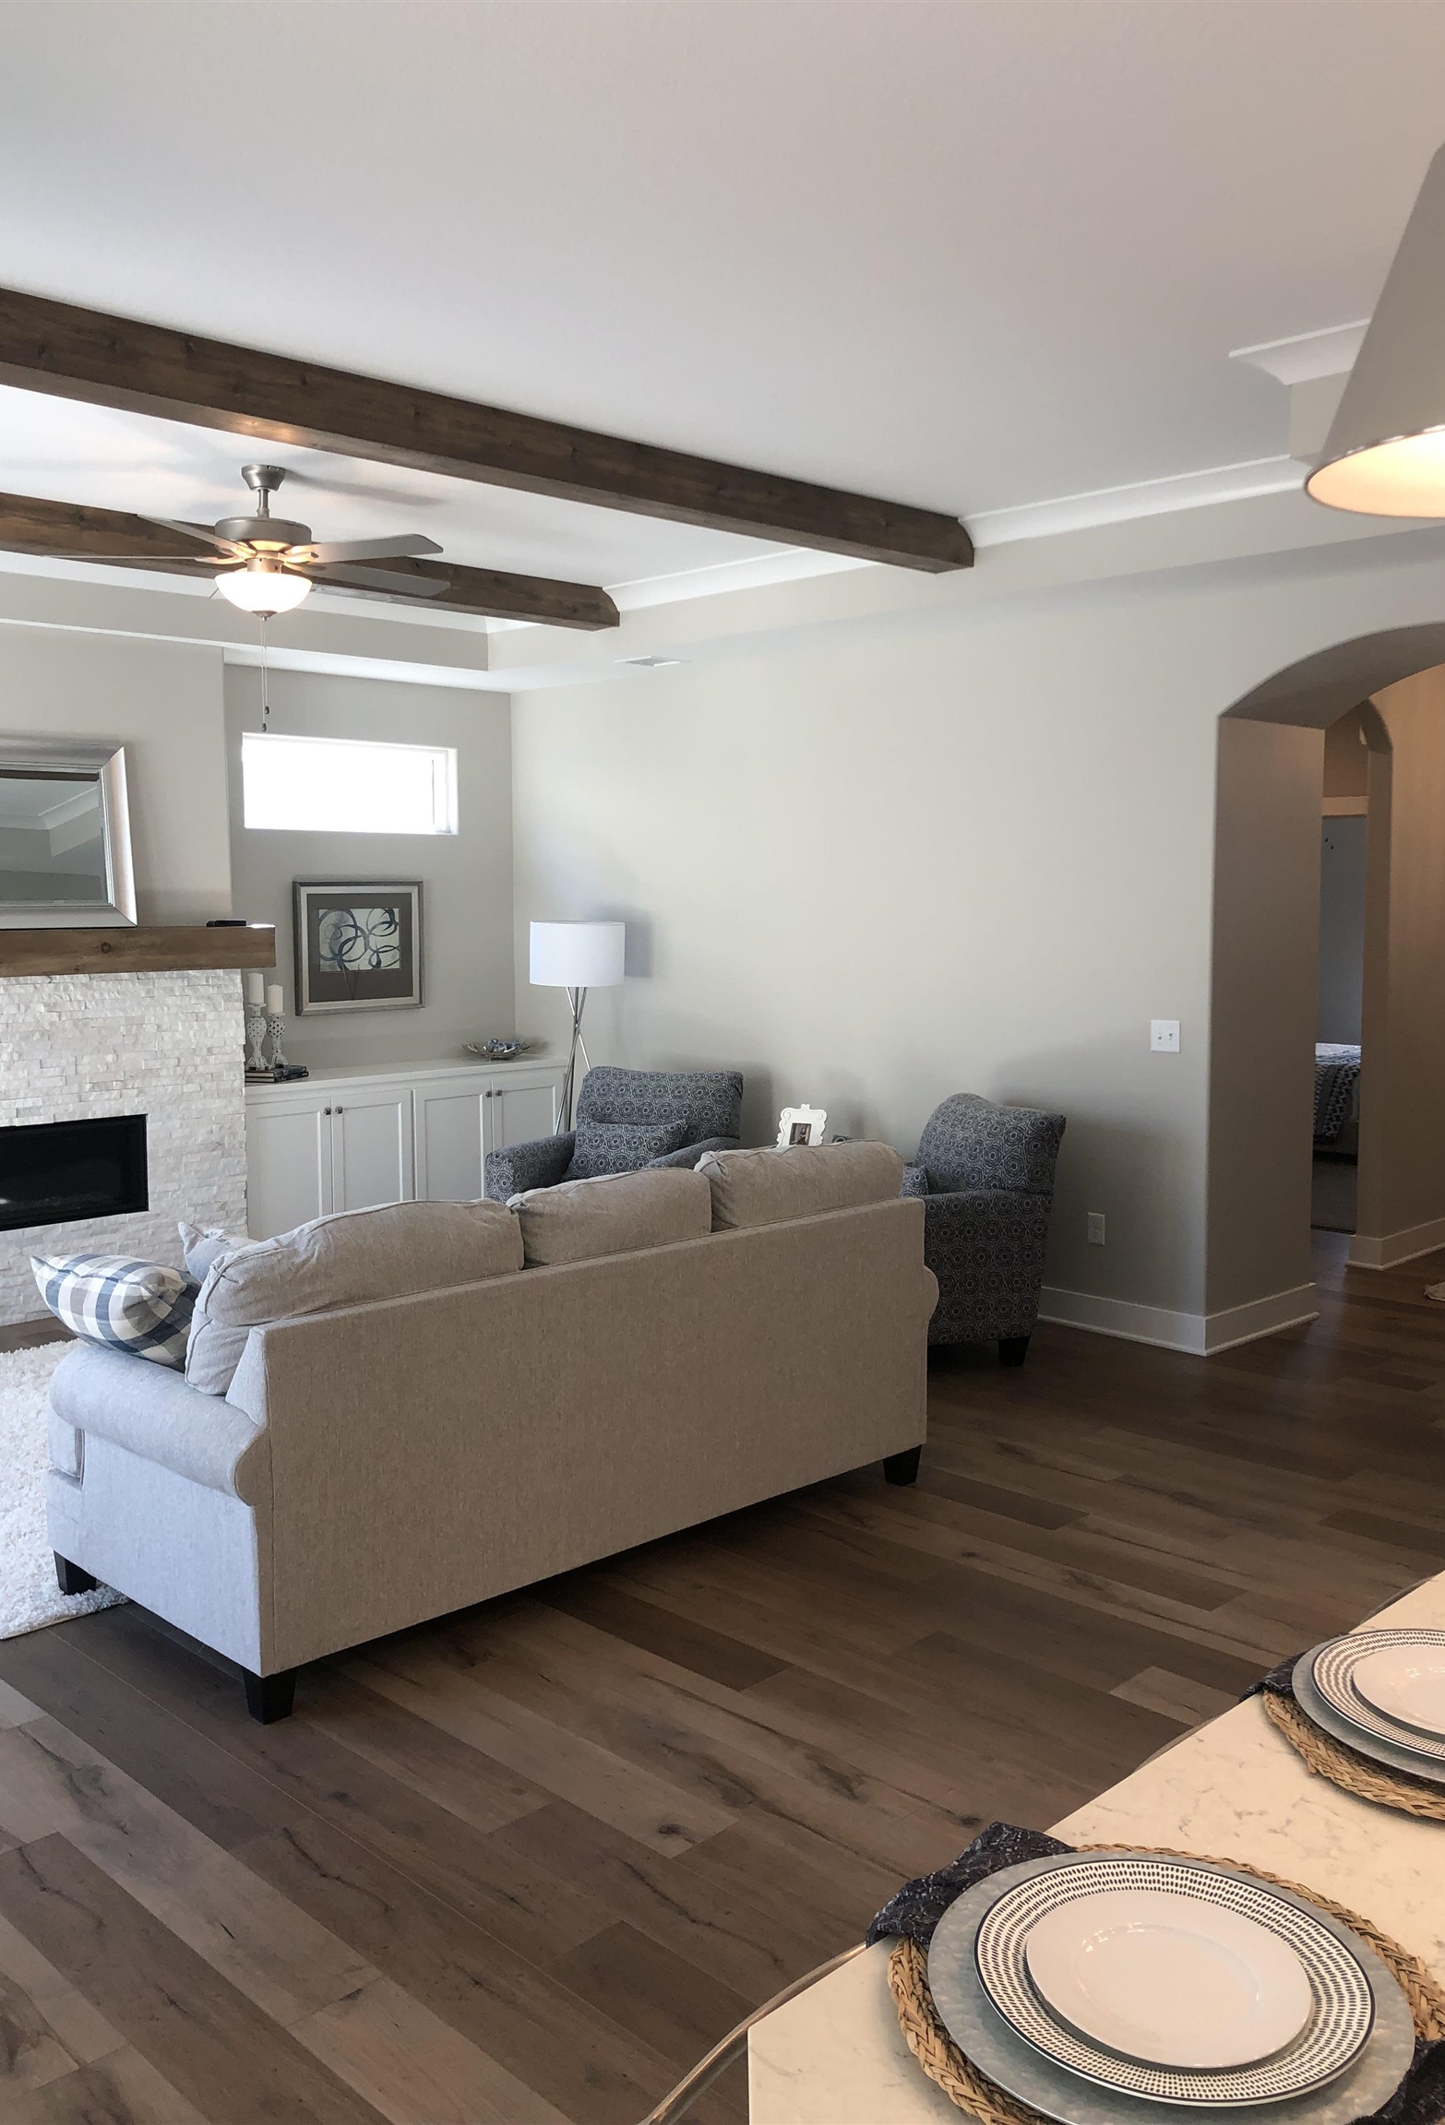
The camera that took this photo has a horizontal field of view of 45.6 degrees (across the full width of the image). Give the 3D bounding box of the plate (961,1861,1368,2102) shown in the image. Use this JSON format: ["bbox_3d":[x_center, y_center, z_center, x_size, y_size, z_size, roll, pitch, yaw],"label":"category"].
[{"bbox_3d":[0.311,0.642,1.197,0.266,0.025,0.266,0,6,0],"label":"plate"}]

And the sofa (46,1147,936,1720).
[{"bbox_3d":[-0.520,0.762,4.569,2.270,0.990,1.020,-6,8,-45],"label":"sofa"}]

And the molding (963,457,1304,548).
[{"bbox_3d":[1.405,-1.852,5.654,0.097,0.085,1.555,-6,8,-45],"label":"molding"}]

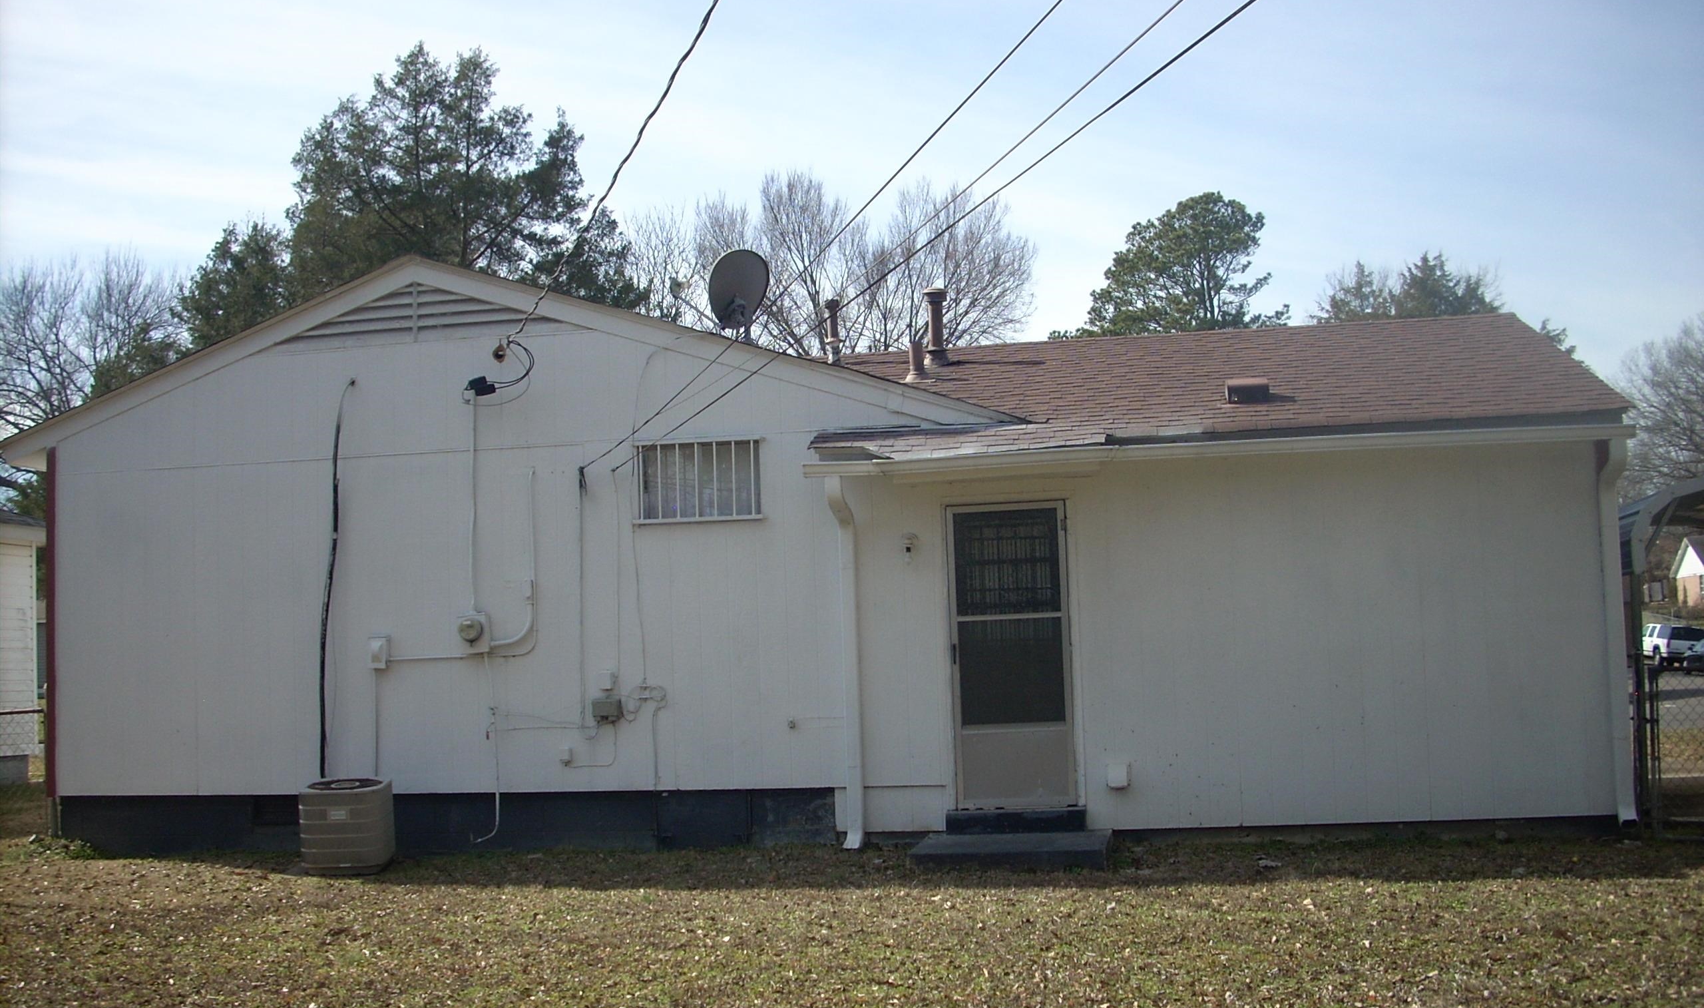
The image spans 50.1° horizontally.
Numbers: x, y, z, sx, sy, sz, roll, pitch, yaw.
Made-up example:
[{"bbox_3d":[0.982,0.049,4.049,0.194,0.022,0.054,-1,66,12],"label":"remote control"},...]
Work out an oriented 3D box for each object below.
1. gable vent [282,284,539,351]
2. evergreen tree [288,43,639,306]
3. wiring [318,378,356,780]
[{"bbox_3d":[-3.214,-1.357,13.305,1.860,0.430,0.080,-3,-5,9],"label":"gable vent"},{"bbox_3d":[-6.057,-1.760,28.544,6.000,11.213,6.000,-3,-5,9],"label":"evergreen tree"},{"bbox_3d":[-3.719,0.538,13.149,0.220,2.800,0.180,-3,-5,9],"label":"wiring"}]

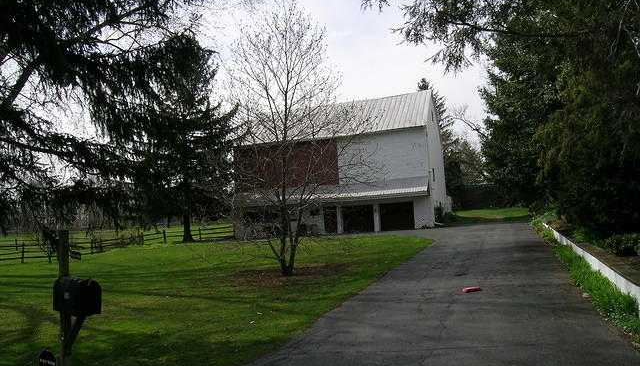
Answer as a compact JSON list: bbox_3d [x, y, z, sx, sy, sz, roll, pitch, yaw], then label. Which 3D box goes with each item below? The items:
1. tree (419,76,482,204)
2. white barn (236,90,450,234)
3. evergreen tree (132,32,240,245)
[{"bbox_3d":[14.217,-4.811,60.577,8.600,15.372,8.600,-3,-4,0],"label":"tree"},{"bbox_3d":[2.099,-1.443,44.063,15.365,10.958,10.998,-5,-5,19],"label":"white barn"},{"bbox_3d":[-10.022,-3.355,38.576,7.700,15.369,7.700,-3,-4,0],"label":"evergreen tree"}]

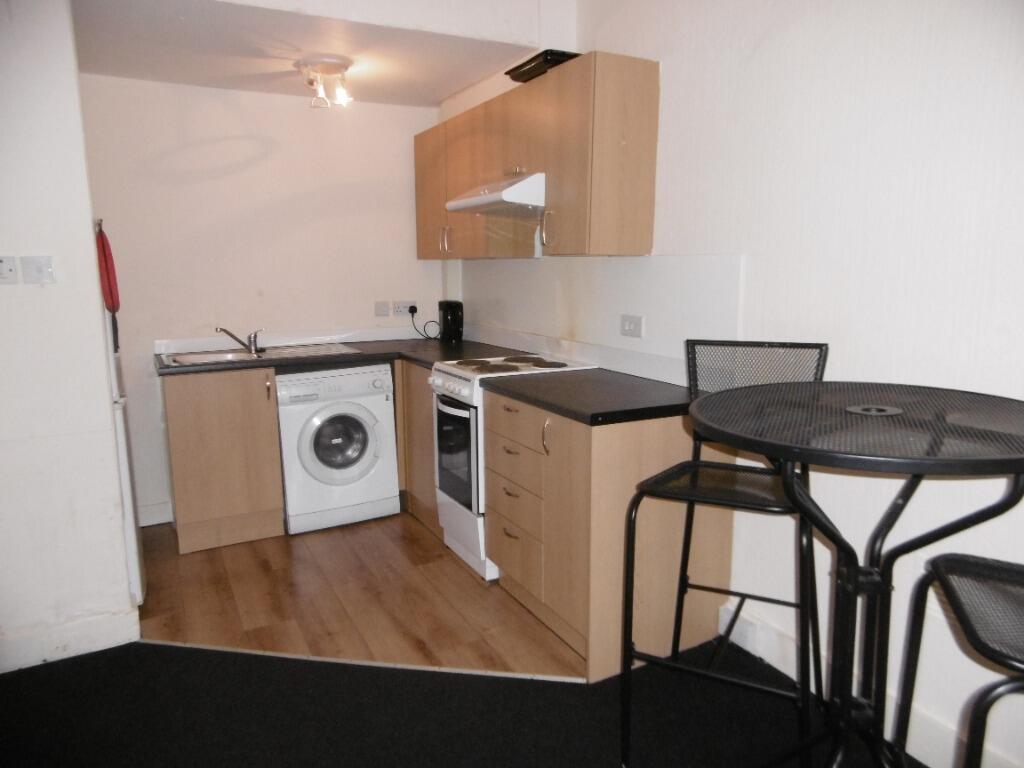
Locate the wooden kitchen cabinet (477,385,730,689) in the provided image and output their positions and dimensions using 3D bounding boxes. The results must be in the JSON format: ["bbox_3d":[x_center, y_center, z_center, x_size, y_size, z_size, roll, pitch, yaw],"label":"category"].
[{"bbox_3d":[0.344,0.483,2.778,0.609,0.875,0.789,-5,11,-27],"label":"wooden kitchen cabinet"}]

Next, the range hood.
[{"bbox_3d":[0.043,-0.861,3.255,0.490,0.130,0.610,-5,11,-27],"label":"range hood"}]

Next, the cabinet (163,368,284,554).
[{"bbox_3d":[-1.534,0.333,3.754,0.497,0.880,0.580,-5,11,-27],"label":"cabinet"}]

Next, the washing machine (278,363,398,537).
[{"bbox_3d":[-1.032,0.301,4.009,0.597,0.848,0.560,-5,11,-27],"label":"washing machine"}]

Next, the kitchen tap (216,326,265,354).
[{"bbox_3d":[-1.424,-0.217,3.747,0.240,0.155,0.065,-5,11,-27],"label":"kitchen tap"}]

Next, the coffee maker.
[{"bbox_3d":[-0.374,-0.383,4.353,0.150,0.253,0.175,-1,10,-5],"label":"coffee maker"}]

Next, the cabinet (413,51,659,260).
[{"bbox_3d":[-0.010,-0.999,3.549,0.298,0.730,1.930,-5,11,-27],"label":"cabinet"}]

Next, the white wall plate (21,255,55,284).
[{"bbox_3d":[-1.564,-0.376,2.345,0.087,0.085,0.012,-6,11,-27],"label":"white wall plate"}]

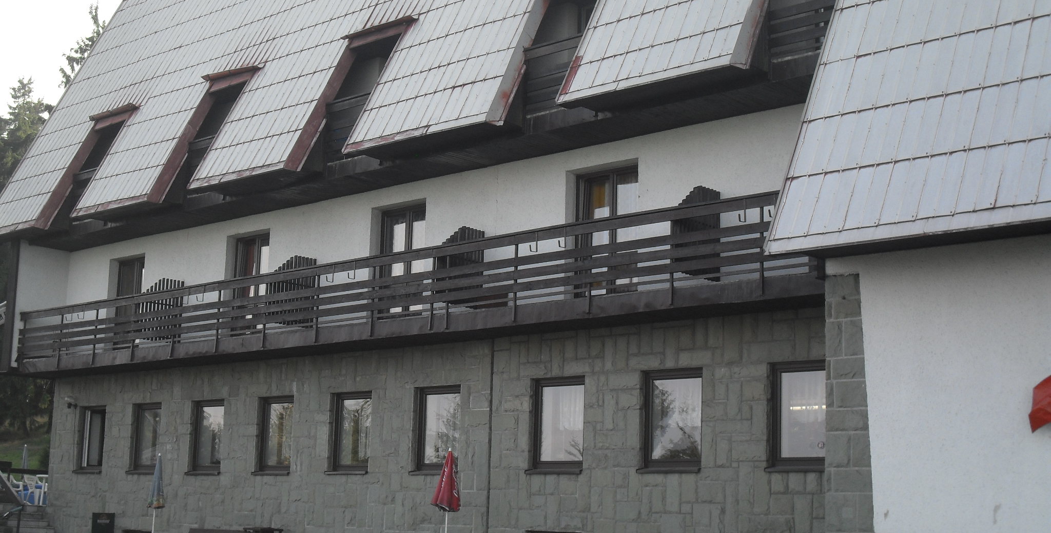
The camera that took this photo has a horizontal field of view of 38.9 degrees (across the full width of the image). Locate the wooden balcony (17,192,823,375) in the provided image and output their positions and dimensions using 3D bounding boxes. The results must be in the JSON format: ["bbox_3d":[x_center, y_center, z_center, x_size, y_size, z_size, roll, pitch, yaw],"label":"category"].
[{"bbox_3d":[-3.584,0.779,27.394,21.736,1.487,1.144,-8,-13,43],"label":"wooden balcony"}]

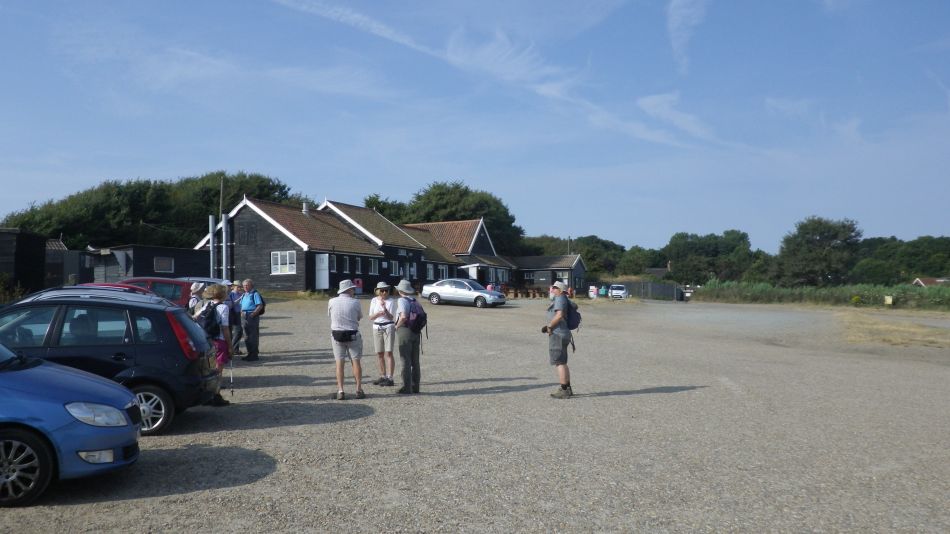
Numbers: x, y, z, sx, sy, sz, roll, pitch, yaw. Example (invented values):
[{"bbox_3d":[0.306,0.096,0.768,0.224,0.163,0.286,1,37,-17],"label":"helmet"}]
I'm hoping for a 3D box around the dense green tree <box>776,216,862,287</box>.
[{"bbox_3d":[40.058,-1.570,82.000,10.000,8.700,8.500,0,-1,0],"label":"dense green tree"}]

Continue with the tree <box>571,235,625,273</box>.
[{"bbox_3d":[17.163,-1.320,98.000,7.300,6.600,6.000,0,-1,0],"label":"tree"}]

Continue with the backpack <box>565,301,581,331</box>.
[{"bbox_3d":[1.446,0.716,10.350,0.240,0.440,0.310,0,-1,0],"label":"backpack"}]

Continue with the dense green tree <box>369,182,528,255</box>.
[{"bbox_3d":[-2.910,-3.216,72.000,16.300,11.200,12.000,0,-1,0],"label":"dense green tree"}]

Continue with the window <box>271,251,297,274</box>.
[{"bbox_3d":[-10.455,-0.229,38.500,1.840,1.290,0.120,-1,-1,29],"label":"window"}]

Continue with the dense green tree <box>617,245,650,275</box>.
[{"bbox_3d":[21.352,-0.808,95.000,4.700,4.500,4.200,0,-1,0],"label":"dense green tree"}]

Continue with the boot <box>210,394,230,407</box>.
[{"bbox_3d":[-3.501,1.834,9.700,0.290,0.160,0.110,0,-1,-15],"label":"boot"}]

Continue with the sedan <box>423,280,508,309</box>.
[{"bbox_3d":[-0.593,1.401,38.000,4.600,1.450,1.770,-1,-1,23],"label":"sedan"}]

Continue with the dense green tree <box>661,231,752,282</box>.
[{"bbox_3d":[36.266,-1.326,110.000,14.000,9.300,9.500,0,-1,0],"label":"dense green tree"}]

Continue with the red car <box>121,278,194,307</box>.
[{"bbox_3d":[-8.184,1.019,16.900,4.050,1.520,1.720,0,-1,-10],"label":"red car"}]

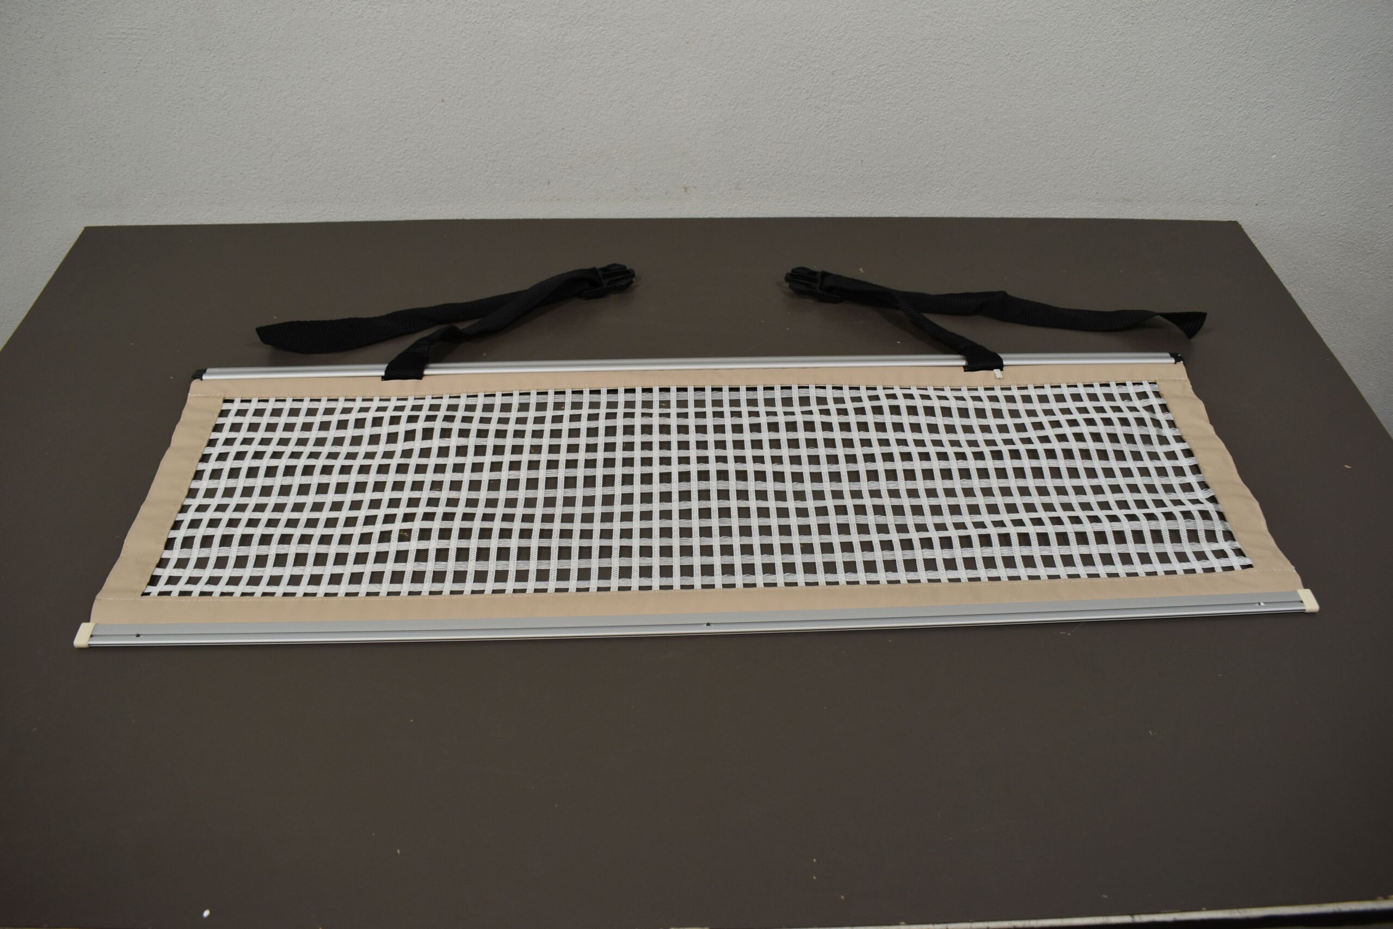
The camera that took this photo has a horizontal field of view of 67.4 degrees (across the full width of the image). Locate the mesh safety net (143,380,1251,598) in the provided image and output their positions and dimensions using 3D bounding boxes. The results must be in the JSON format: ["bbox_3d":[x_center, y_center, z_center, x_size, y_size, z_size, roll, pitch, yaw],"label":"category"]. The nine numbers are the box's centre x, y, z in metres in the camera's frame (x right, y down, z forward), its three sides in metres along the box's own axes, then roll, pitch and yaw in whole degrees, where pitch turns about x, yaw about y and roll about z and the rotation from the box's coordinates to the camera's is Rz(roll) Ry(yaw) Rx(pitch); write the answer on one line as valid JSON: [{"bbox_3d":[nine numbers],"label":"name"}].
[{"bbox_3d":[0.009,0.010,1.020,0.998,0.011,0.257,-1,46,-3],"label":"mesh safety net"}]

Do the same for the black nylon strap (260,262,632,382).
[{"bbox_3d":[-0.258,-0.153,1.151,0.420,0.037,0.128,-15,49,-16],"label":"black nylon strap"}]

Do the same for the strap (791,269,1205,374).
[{"bbox_3d":[0.326,-0.154,1.169,0.475,0.037,0.139,10,47,8],"label":"strap"}]

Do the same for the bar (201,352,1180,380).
[{"bbox_3d":[0.003,-0.107,1.133,1.080,0.011,0.015,-1,46,-3],"label":"bar"}]

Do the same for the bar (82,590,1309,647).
[{"bbox_3d":[0.016,0.132,0.906,1.080,0.009,0.021,-1,46,-3],"label":"bar"}]

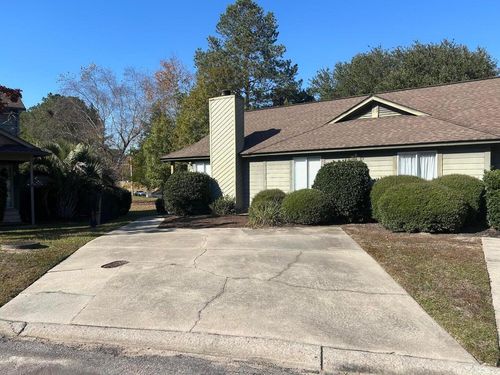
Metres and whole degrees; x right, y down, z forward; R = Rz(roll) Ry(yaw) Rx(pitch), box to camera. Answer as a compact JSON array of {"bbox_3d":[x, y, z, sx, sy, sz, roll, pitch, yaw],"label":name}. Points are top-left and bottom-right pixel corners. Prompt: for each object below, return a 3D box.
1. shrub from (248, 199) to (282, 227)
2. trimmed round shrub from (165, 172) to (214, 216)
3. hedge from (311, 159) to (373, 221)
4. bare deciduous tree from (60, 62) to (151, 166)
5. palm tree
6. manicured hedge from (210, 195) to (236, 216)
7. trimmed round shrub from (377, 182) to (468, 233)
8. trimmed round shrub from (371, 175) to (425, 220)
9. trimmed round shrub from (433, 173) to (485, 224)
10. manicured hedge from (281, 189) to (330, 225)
[{"bbox_3d":[0.479,0.765,11.600,1.020,0.819,0.900,0,1,30],"label":"shrub"},{"bbox_3d":[-2.653,0.205,16.200,2.050,1.877,1.900,0,1,0],"label":"trimmed round shrub"},{"bbox_3d":[3.055,0.107,12.400,1.950,1.998,1.800,0,1,30],"label":"hedge"},{"bbox_3d":[-13.655,-5.360,35.000,8.400,12.210,8.000,0,1,0],"label":"bare deciduous tree"},{"bbox_3d":[-7.091,-0.240,15.000,3.100,3.116,3.000,0,1,0],"label":"palm tree"},{"bbox_3d":[-1.101,0.727,15.600,1.050,0.872,0.950,0,1,30],"label":"manicured hedge"},{"bbox_3d":[4.640,0.511,10.100,2.350,1.264,1.650,0,1,18],"label":"trimmed round shrub"},{"bbox_3d":[4.630,0.342,11.400,1.850,1.472,1.700,0,1,30],"label":"trimmed round shrub"},{"bbox_3d":[5.911,0.367,10.800,1.700,1.481,1.600,0,1,30],"label":"trimmed round shrub"},{"bbox_3d":[1.774,0.583,12.000,1.550,1.103,1.400,0,1,30],"label":"manicured hedge"}]

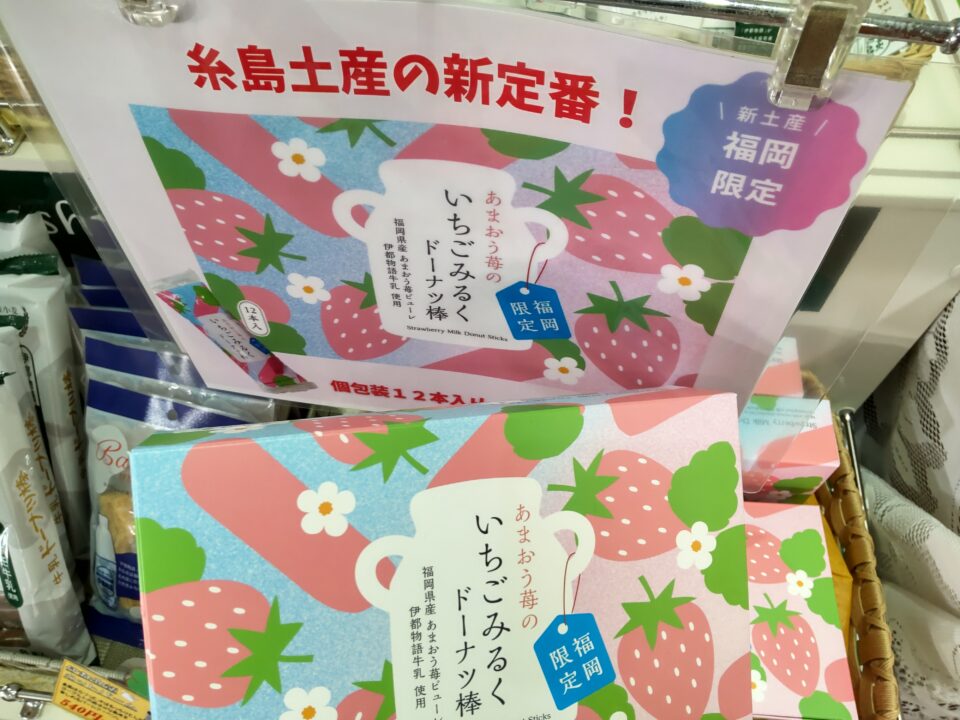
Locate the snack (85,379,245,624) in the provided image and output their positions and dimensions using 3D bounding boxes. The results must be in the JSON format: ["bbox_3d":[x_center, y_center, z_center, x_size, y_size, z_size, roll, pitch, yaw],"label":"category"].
[{"bbox_3d":[-0.211,0.120,0.456,0.127,0.205,0.036,15,23,3],"label":"snack"}]

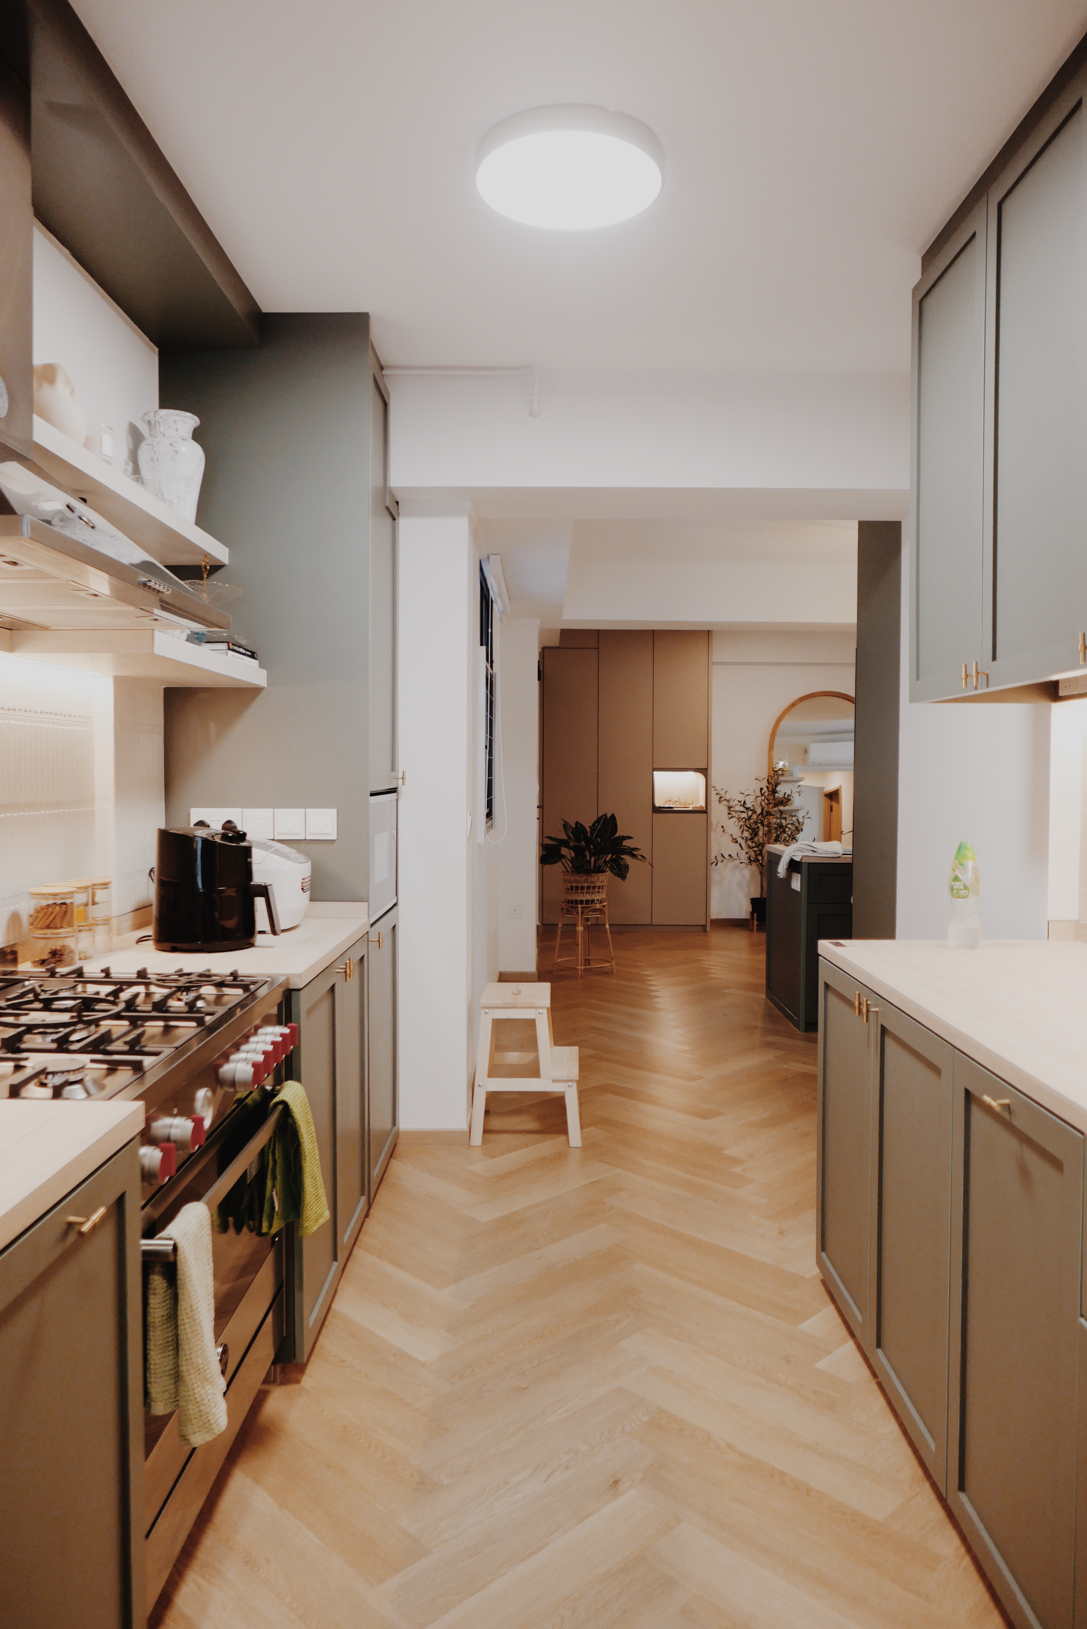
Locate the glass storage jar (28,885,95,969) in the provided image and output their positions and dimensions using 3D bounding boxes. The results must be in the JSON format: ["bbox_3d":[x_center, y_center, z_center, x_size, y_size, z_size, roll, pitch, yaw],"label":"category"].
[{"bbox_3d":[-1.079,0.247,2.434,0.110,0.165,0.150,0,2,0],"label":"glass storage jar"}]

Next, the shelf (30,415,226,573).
[{"bbox_3d":[-1.026,-0.735,2.582,0.196,0.046,1.245,0,2,0],"label":"shelf"}]

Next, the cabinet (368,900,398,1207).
[{"bbox_3d":[-0.793,0.714,3.422,0.590,0.809,0.617,0,2,0],"label":"cabinet"}]

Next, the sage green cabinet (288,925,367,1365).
[{"bbox_3d":[-0.813,0.770,2.796,0.598,0.820,0.880,0,2,0],"label":"sage green cabinet"}]

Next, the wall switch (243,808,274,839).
[{"bbox_3d":[-0.811,0.028,3.087,0.087,0.088,0.012,0,2,0],"label":"wall switch"}]

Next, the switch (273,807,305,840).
[{"bbox_3d":[-0.722,0.029,3.087,0.087,0.088,0.012,0,2,0],"label":"switch"}]

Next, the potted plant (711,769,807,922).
[{"bbox_3d":[1.786,0.288,8.912,0.780,1.360,0.650,0,2,0],"label":"potted plant"}]

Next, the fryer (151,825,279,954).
[{"bbox_3d":[-0.815,0.182,2.721,0.325,0.295,0.250,0,2,7],"label":"fryer"}]

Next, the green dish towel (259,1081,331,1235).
[{"bbox_3d":[-0.475,0.656,2.116,0.085,0.320,0.256,0,2,0],"label":"green dish towel"}]

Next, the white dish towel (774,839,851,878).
[{"bbox_3d":[1.402,0.252,5.670,0.290,0.200,0.420,0,2,0],"label":"white dish towel"}]

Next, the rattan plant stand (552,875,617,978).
[{"bbox_3d":[0.269,0.698,7.019,0.385,0.635,0.385,0,2,0],"label":"rattan plant stand"}]

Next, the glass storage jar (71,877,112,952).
[{"bbox_3d":[-1.104,0.244,2.665,0.100,0.174,0.100,0,2,0],"label":"glass storage jar"}]

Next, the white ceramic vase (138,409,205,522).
[{"bbox_3d":[-1.027,-0.932,2.979,0.178,0.325,0.178,0,2,0],"label":"white ceramic vase"}]

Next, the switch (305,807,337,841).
[{"bbox_3d":[-0.631,0.029,3.086,0.087,0.088,0.012,0,2,0],"label":"switch"}]

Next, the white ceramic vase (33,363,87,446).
[{"bbox_3d":[-1.028,-0.831,2.223,0.165,0.182,0.165,0,2,0],"label":"white ceramic vase"}]

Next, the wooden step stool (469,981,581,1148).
[{"bbox_3d":[-0.058,0.885,3.913,0.380,0.495,0.410,0,2,0],"label":"wooden step stool"}]

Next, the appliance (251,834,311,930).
[{"bbox_3d":[-0.826,0.192,3.062,0.340,0.248,0.270,0,2,6],"label":"appliance"}]

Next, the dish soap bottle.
[{"bbox_3d":[1.045,0.198,2.692,0.080,0.257,0.066,2,3,43],"label":"dish soap bottle"}]

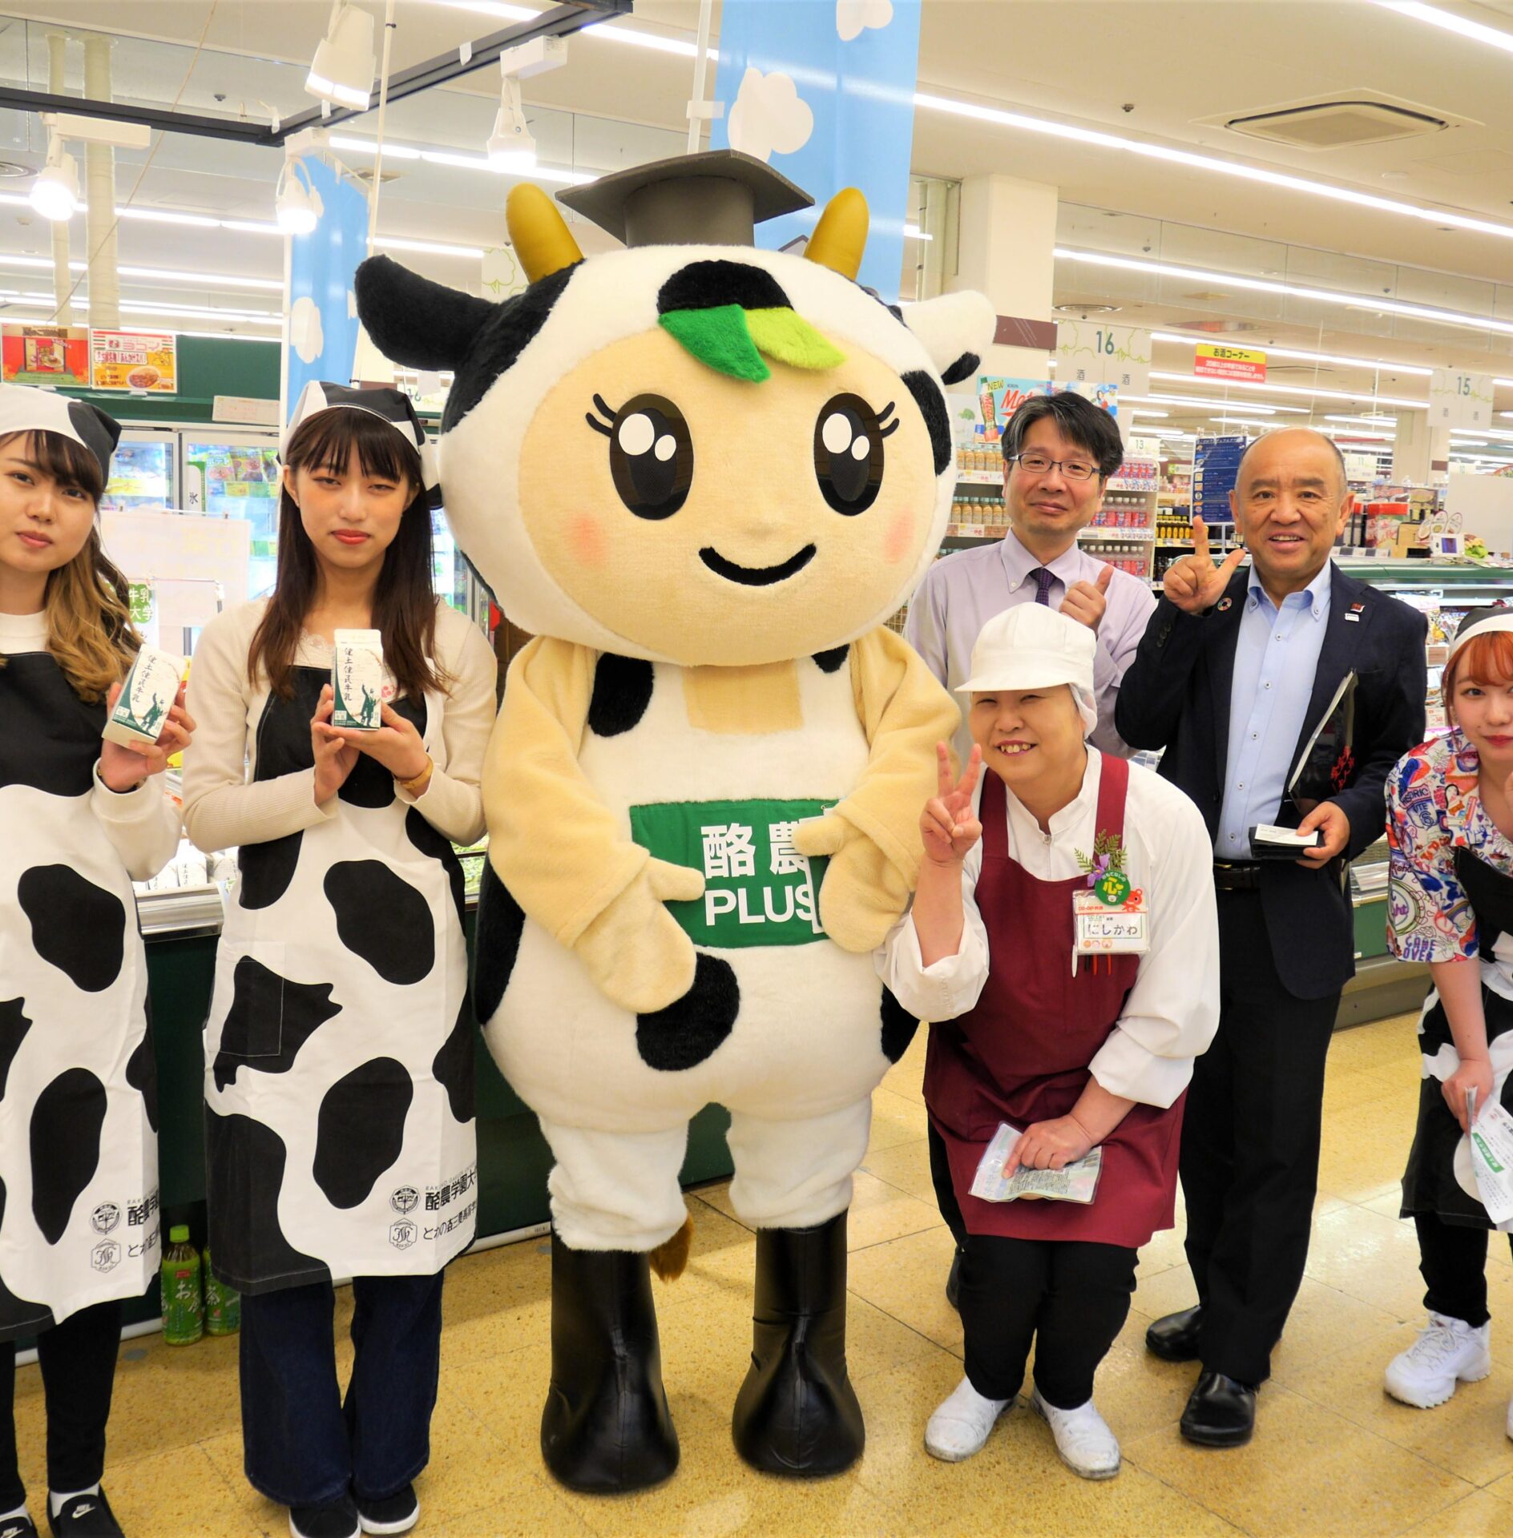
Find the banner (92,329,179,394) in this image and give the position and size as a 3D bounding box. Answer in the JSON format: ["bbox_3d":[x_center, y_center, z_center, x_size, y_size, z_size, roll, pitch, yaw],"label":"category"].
[{"bbox_3d":[-2.736,-1.787,7.300,0.364,0.260,0.015,-4,10,-36],"label":"banner"}]

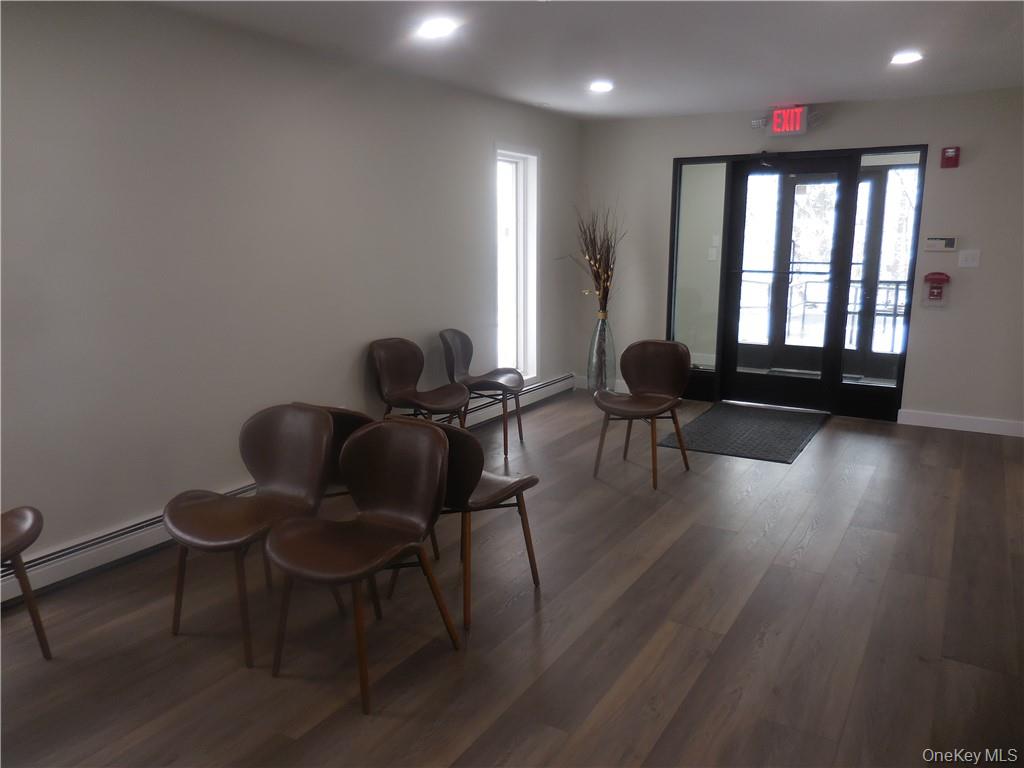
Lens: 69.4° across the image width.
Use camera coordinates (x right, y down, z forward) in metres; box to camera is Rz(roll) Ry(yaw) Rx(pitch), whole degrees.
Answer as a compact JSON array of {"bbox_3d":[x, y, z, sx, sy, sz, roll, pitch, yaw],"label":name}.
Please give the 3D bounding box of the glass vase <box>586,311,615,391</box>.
[{"bbox_3d":[0.843,-0.281,6.866,0.262,0.750,0.262,0,12,0],"label":"glass vase"}]

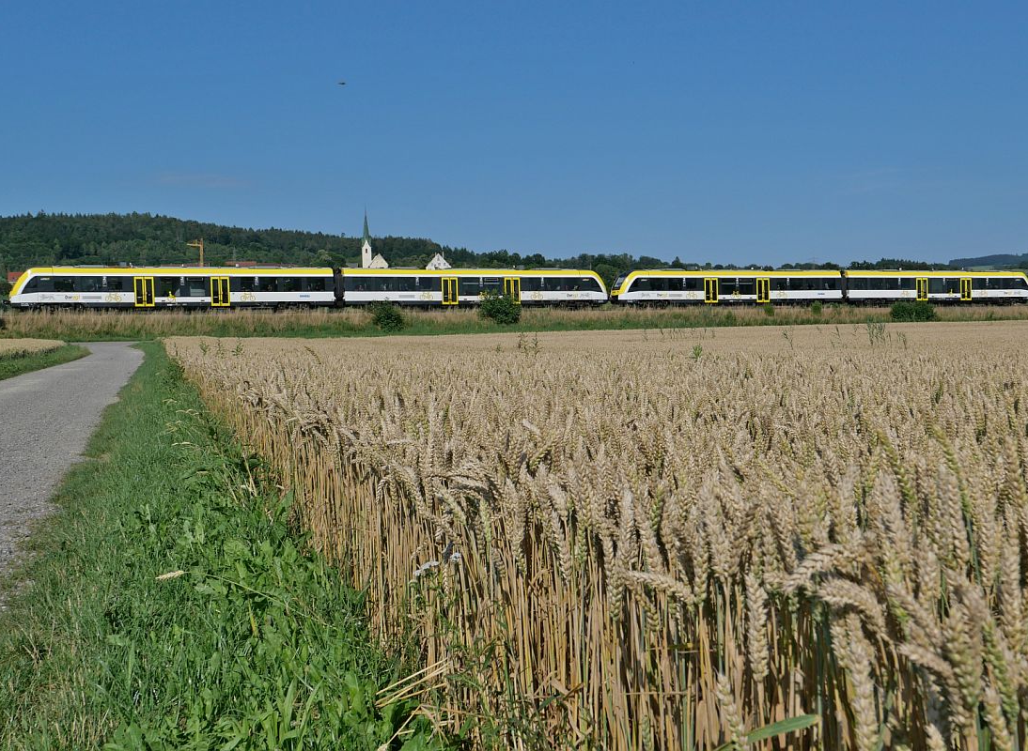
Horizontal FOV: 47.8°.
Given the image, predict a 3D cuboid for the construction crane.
[{"bbox_3d":[-150.500,-53.700,548.400,3.500,23.500,25.000,0,5,0],"label":"construction crane"}]

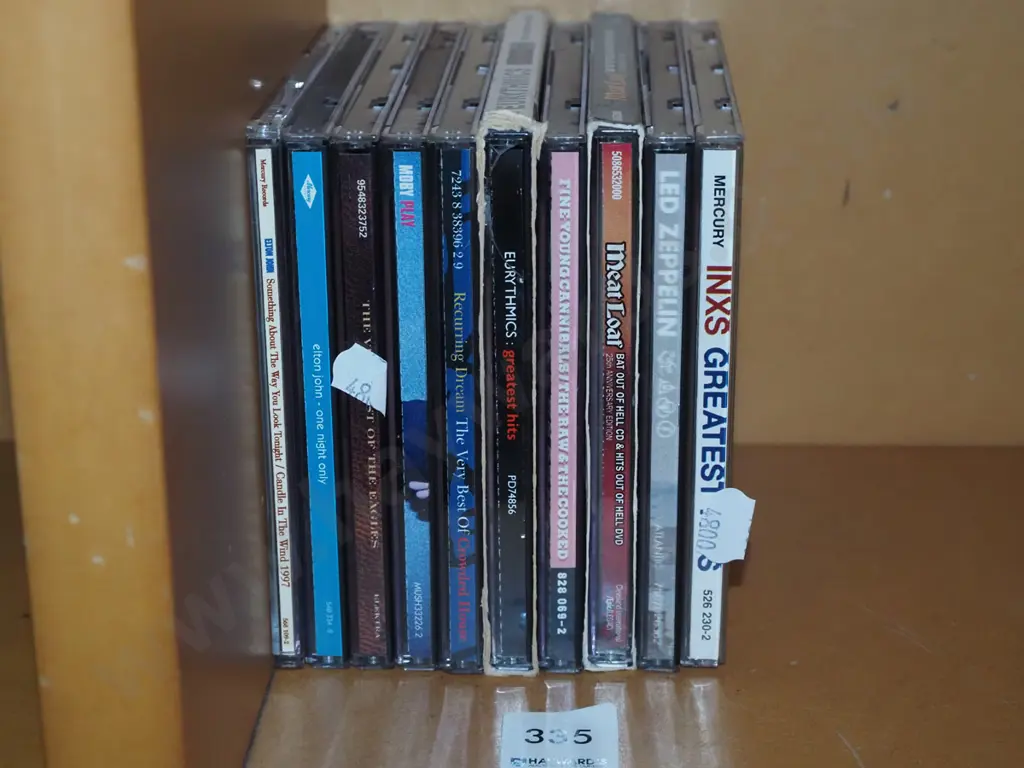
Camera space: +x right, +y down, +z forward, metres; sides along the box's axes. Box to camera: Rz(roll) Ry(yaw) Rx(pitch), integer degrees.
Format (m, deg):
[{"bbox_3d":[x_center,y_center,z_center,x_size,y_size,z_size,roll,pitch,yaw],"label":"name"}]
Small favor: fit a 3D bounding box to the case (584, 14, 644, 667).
[{"bbox_3d":[0.025,-0.018,0.495,0.012,0.127,0.143,0,20,3],"label":"case"}]

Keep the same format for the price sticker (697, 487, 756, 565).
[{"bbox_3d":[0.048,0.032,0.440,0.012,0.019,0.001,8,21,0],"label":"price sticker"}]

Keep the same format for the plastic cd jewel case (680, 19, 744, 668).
[{"bbox_3d":[0.048,-0.018,0.496,0.010,0.124,0.142,1,20,3],"label":"plastic cd jewel case"}]

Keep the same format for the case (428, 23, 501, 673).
[{"bbox_3d":[-0.009,-0.017,0.494,0.010,0.125,0.142,0,20,2],"label":"case"}]

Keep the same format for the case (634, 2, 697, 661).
[{"bbox_3d":[0.037,-0.017,0.494,0.010,0.125,0.142,1,20,3],"label":"case"}]

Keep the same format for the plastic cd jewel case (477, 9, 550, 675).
[{"bbox_3d":[0.002,-0.018,0.493,0.013,0.127,0.143,0,21,2],"label":"plastic cd jewel case"}]

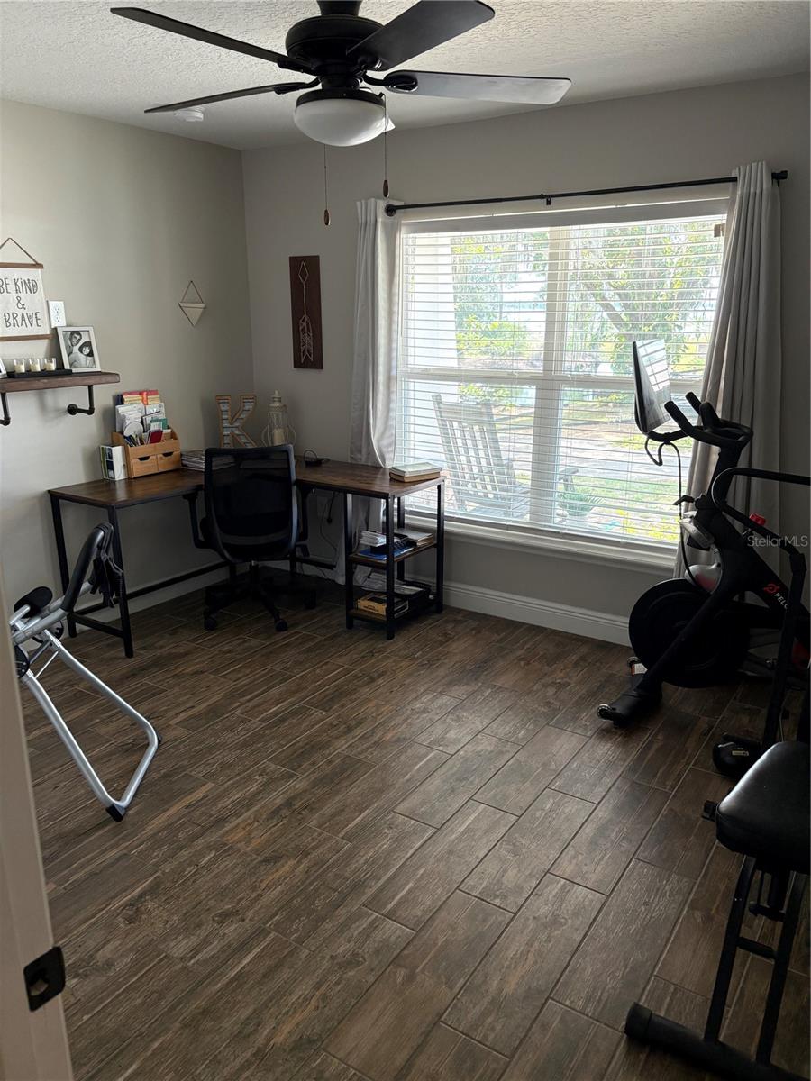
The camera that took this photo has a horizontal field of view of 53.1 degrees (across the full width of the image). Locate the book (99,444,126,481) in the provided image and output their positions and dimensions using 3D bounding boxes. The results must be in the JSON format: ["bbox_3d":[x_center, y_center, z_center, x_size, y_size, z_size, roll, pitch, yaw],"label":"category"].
[{"bbox_3d":[-1.483,-0.398,4.150,0.115,0.168,0.068,10,19,32],"label":"book"}]

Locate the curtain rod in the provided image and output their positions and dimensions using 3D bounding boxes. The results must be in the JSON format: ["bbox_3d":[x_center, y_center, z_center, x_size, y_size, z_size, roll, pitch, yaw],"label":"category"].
[{"bbox_3d":[0.684,-1.500,3.537,1.840,0.050,0.090,10,19,32],"label":"curtain rod"}]

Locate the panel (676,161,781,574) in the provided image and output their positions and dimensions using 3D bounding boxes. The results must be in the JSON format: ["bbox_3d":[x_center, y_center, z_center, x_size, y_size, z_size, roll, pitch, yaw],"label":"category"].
[{"bbox_3d":[1.386,-0.433,3.354,0.450,2.070,0.130,10,19,32],"label":"panel"}]

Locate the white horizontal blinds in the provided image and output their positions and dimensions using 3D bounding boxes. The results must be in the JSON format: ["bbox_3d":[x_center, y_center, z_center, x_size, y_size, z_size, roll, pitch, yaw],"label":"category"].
[{"bbox_3d":[0.671,-0.773,3.885,1.620,1.500,0.100,10,19,32],"label":"white horizontal blinds"}]

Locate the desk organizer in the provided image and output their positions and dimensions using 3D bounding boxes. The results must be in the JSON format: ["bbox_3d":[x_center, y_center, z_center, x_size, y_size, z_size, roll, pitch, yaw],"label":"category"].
[{"bbox_3d":[-1.366,-0.474,4.303,0.140,0.225,0.335,10,19,32],"label":"desk organizer"}]

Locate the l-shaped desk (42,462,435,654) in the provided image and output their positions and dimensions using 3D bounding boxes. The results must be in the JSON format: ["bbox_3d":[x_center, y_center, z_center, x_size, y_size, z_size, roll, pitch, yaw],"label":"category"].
[{"bbox_3d":[-0.749,0.076,4.158,1.430,0.756,1.360,10,19,32],"label":"l-shaped desk"}]

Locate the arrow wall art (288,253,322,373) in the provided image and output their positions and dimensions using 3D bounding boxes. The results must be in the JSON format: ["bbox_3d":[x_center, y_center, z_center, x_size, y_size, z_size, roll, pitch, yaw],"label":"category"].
[{"bbox_3d":[-0.557,-1.268,4.537,0.212,0.605,0.025,10,19,32],"label":"arrow wall art"}]

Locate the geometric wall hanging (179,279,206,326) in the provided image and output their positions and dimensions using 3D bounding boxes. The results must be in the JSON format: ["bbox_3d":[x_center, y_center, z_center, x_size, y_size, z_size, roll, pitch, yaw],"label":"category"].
[{"bbox_3d":[-1.161,-1.285,4.412,0.065,0.235,0.195,10,19,32],"label":"geometric wall hanging"}]

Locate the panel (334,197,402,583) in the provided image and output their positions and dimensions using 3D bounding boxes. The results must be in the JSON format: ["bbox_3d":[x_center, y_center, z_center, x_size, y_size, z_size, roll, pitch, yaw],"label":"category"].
[{"bbox_3d":[-0.192,-0.719,4.372,0.460,2.070,0.120,10,19,32],"label":"panel"}]

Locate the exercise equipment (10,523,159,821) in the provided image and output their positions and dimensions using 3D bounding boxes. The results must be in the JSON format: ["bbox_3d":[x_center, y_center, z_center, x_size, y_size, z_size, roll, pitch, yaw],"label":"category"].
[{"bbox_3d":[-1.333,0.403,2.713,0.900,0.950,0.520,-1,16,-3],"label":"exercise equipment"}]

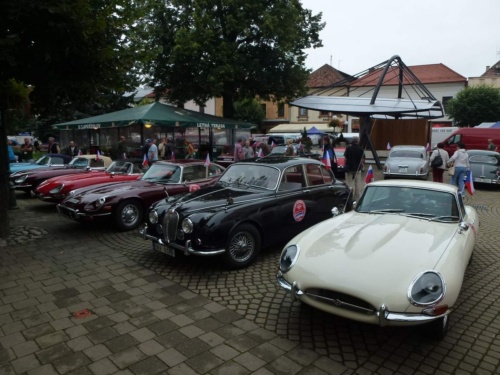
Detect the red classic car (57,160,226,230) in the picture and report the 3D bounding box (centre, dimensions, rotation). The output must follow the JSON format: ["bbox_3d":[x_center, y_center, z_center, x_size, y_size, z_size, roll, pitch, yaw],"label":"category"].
[{"bbox_3d":[-2.100,0.018,8.323,1.680,1.270,4.660,5,10,34],"label":"red classic car"}]

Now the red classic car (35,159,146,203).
[{"bbox_3d":[-4.044,-0.235,10.495,1.660,1.210,4.450,6,10,37],"label":"red classic car"}]

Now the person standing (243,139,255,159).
[{"bbox_3d":[-0.051,-0.913,13.101,0.520,1.730,0.340,3,8,17],"label":"person standing"}]

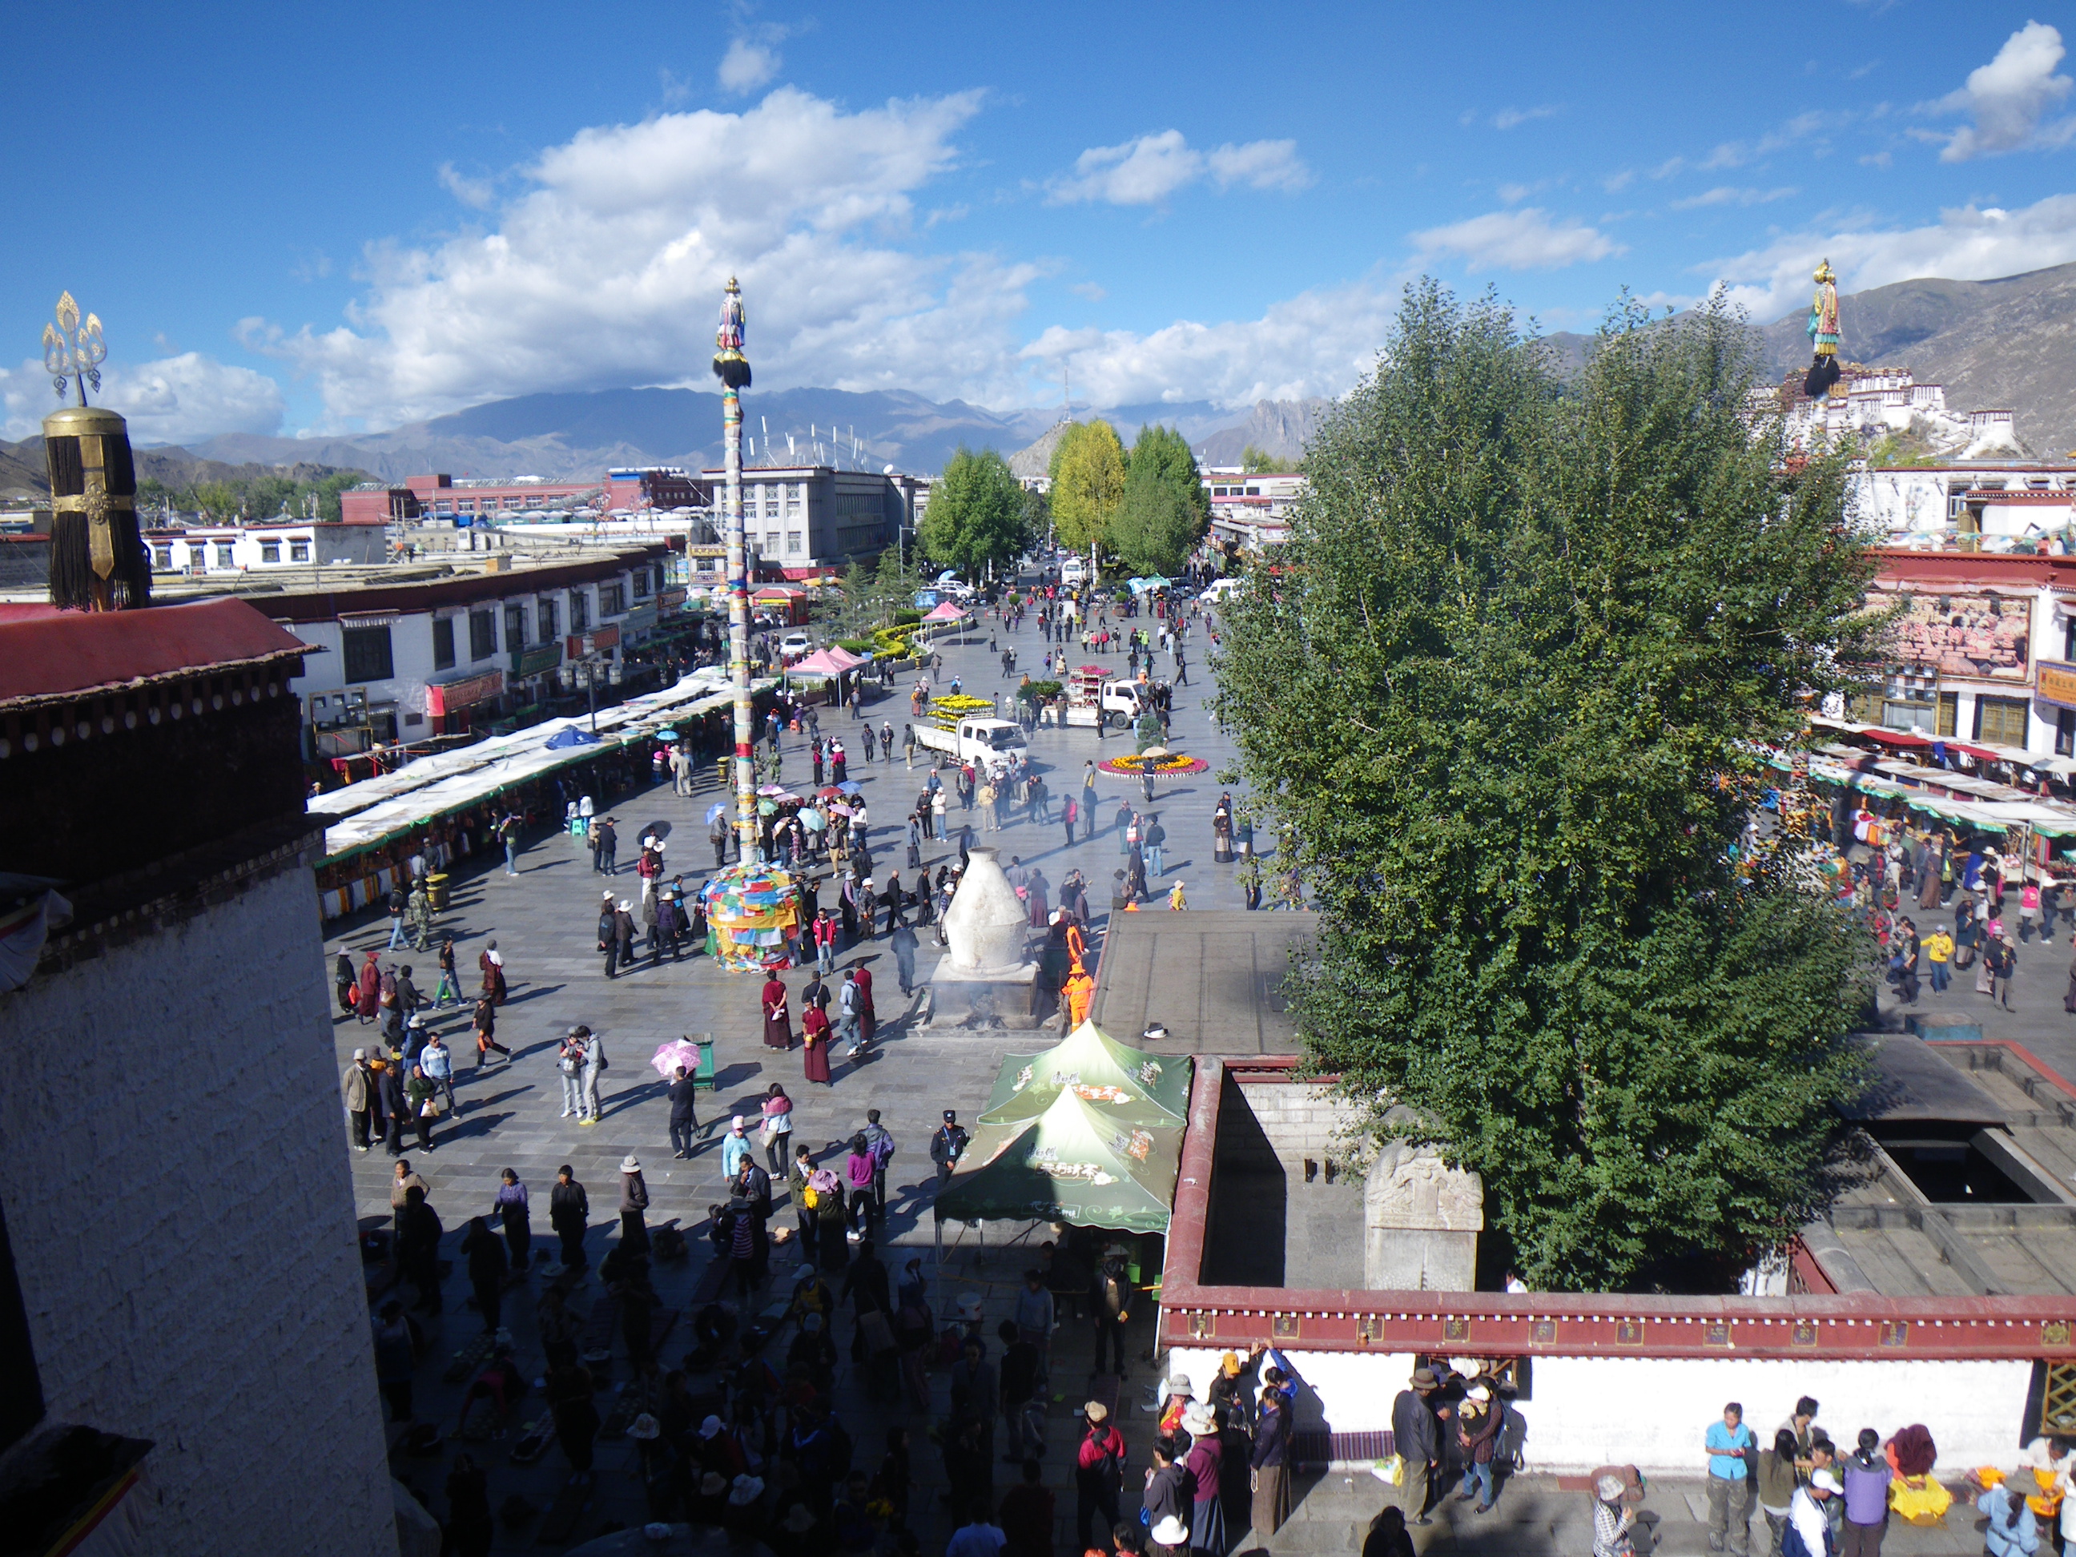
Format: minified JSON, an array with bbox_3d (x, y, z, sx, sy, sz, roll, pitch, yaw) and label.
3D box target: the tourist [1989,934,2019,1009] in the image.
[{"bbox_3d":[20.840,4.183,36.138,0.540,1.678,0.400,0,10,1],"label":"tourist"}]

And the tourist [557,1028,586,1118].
[{"bbox_3d":[-8.373,5.261,30.171,0.520,1.655,0.400,-1,10,-7],"label":"tourist"}]

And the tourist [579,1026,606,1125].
[{"bbox_3d":[-8.118,5.337,30.338,0.450,1.775,0.500,-6,11,-30],"label":"tourist"}]

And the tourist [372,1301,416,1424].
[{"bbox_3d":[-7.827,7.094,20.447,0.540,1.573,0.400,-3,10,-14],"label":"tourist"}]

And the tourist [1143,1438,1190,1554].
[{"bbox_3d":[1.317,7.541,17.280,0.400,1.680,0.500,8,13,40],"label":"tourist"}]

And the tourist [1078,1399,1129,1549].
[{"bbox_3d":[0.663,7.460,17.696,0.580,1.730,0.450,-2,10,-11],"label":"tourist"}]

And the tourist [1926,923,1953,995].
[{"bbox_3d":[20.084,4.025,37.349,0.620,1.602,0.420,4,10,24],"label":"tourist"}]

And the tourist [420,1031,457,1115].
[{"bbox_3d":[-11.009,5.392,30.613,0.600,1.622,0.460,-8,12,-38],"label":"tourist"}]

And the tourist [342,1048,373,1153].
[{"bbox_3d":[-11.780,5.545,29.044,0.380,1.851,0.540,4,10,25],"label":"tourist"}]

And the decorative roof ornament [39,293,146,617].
[{"bbox_3d":[-7.049,-2.387,12.408,0.740,2.324,0.740,-6,11,-29],"label":"decorative roof ornament"}]

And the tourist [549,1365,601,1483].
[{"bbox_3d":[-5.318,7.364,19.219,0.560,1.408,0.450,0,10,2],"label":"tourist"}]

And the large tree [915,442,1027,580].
[{"bbox_3d":[-7.518,-30.021,194.036,12.447,16.298,12.447,0,10,0],"label":"large tree"}]

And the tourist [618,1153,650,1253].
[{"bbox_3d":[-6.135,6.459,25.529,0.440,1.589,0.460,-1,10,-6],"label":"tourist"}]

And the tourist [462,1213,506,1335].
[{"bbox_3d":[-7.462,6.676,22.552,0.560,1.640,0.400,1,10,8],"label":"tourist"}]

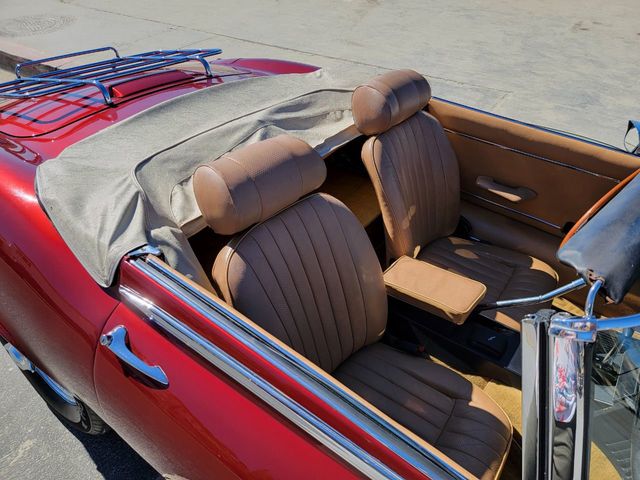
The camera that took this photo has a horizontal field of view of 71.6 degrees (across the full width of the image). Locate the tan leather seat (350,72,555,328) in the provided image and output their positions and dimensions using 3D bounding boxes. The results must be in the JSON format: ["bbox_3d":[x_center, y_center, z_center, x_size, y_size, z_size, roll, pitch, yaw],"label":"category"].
[{"bbox_3d":[0.474,-0.082,1.483,0.762,0.772,0.525,26,42,28],"label":"tan leather seat"}]

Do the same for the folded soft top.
[{"bbox_3d":[-0.175,-0.362,1.381,0.597,0.216,1.360,26,42,28],"label":"folded soft top"}]

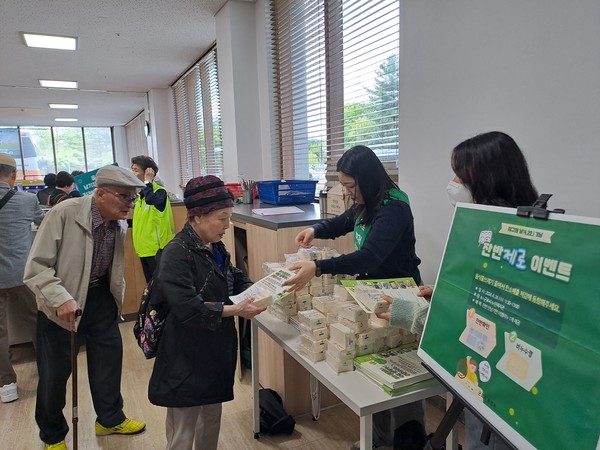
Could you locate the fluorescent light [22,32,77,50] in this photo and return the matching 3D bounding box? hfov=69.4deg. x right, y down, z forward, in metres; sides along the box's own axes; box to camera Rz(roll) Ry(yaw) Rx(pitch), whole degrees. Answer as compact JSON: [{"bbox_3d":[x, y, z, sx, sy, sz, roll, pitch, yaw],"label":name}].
[{"bbox_3d":[-3.012,-2.232,5.249,0.600,0.060,0.620,-6,8,-27],"label":"fluorescent light"}]

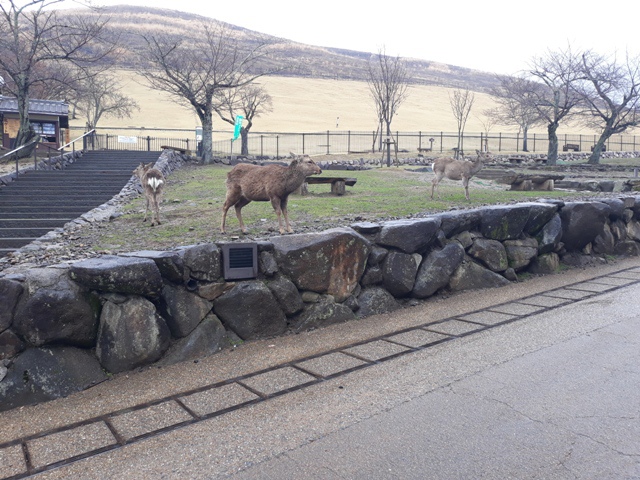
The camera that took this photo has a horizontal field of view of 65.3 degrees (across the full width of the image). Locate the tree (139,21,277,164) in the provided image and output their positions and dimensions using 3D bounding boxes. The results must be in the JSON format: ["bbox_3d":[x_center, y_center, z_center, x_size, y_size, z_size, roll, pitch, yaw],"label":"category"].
[{"bbox_3d":[-5.409,-7.091,24.000,6.500,6.900,6.000,0,5,0],"label":"tree"}]

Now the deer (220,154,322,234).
[{"bbox_3d":[-0.593,-0.565,6.100,1.220,0.970,0.360,0,5,-3],"label":"deer"}]

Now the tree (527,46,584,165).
[{"bbox_3d":[12.791,-7.221,27.000,3.500,6.300,3.400,0,5,0],"label":"tree"}]

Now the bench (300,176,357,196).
[{"bbox_3d":[0.012,-1.265,11.800,1.700,0.430,0.450,0,5,0],"label":"bench"}]

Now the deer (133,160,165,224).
[{"bbox_3d":[-2.456,-0.673,7.150,0.380,0.910,1.020,-3,6,-29],"label":"deer"}]

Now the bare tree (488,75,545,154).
[{"bbox_3d":[15.586,-9.883,39.000,5.400,6.100,5.200,0,5,0],"label":"bare tree"}]

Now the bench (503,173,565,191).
[{"bbox_3d":[5.389,-1.451,12.600,1.500,0.420,0.500,0,5,0],"label":"bench"}]

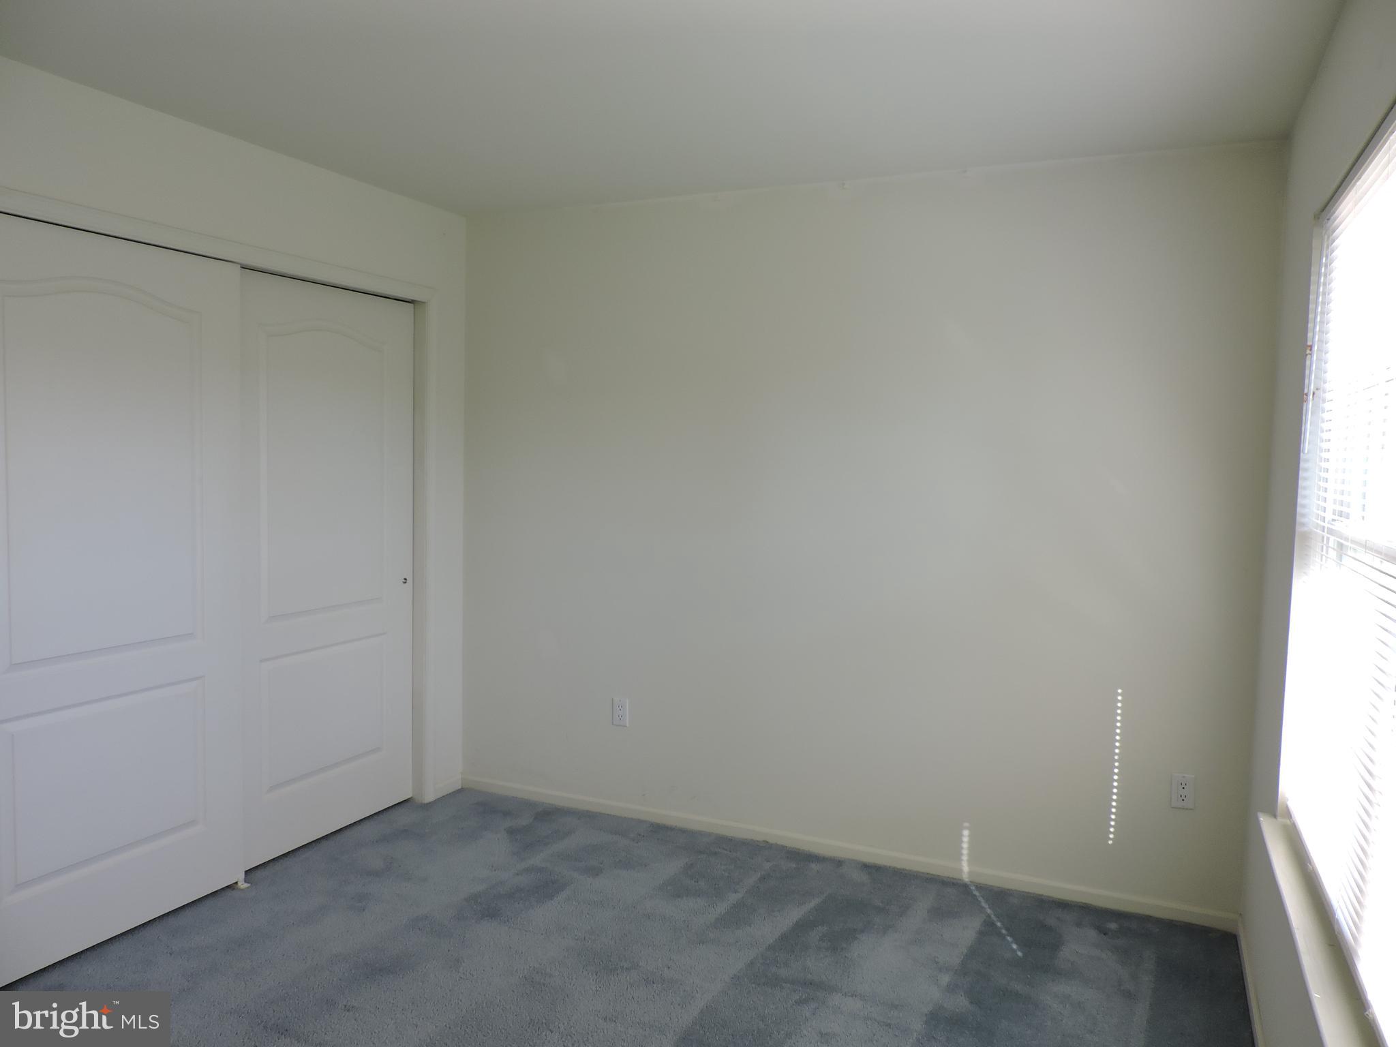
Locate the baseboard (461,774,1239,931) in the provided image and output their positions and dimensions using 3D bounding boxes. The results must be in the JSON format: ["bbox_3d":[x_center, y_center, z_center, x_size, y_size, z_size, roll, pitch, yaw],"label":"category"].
[{"bbox_3d":[0.338,1.195,3.644,2.984,0.060,0.015,3,4,24],"label":"baseboard"}]

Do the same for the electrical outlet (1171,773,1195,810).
[{"bbox_3d":[1.551,0.859,3.095,0.070,0.113,0.010,3,4,24],"label":"electrical outlet"}]

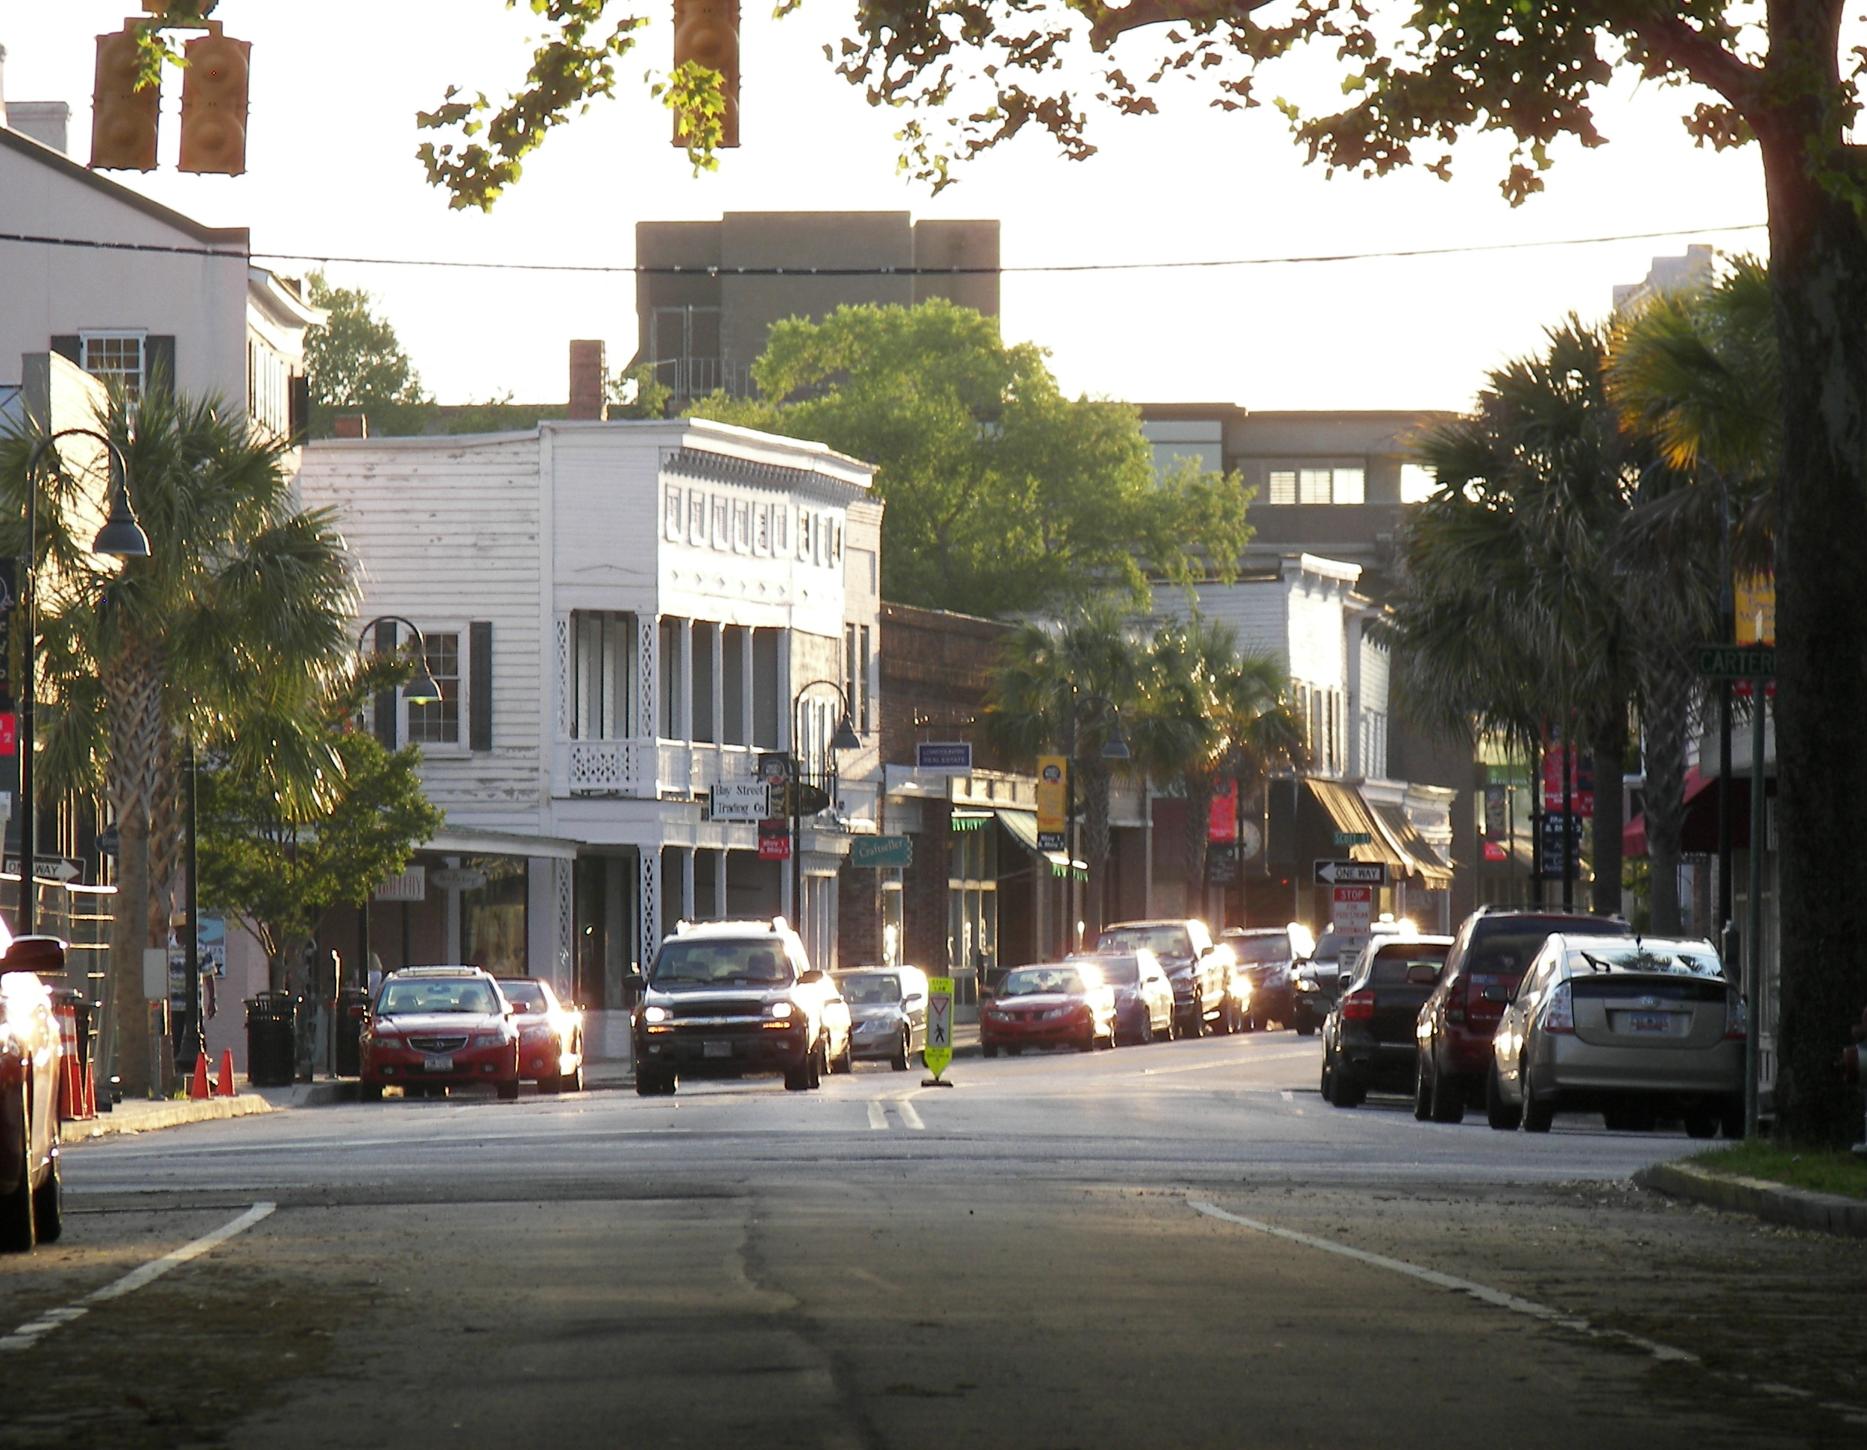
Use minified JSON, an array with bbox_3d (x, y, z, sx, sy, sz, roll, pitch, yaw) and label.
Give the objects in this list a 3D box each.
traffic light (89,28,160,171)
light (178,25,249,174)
[{"bbox_3d":[-4.320,-3.345,70.000,0.360,0.770,0.380,3,-1,2],"label":"traffic light"},{"bbox_3d":[-3.845,-3.330,70.000,0.360,0.790,0.380,3,-1,2],"label":"light"}]

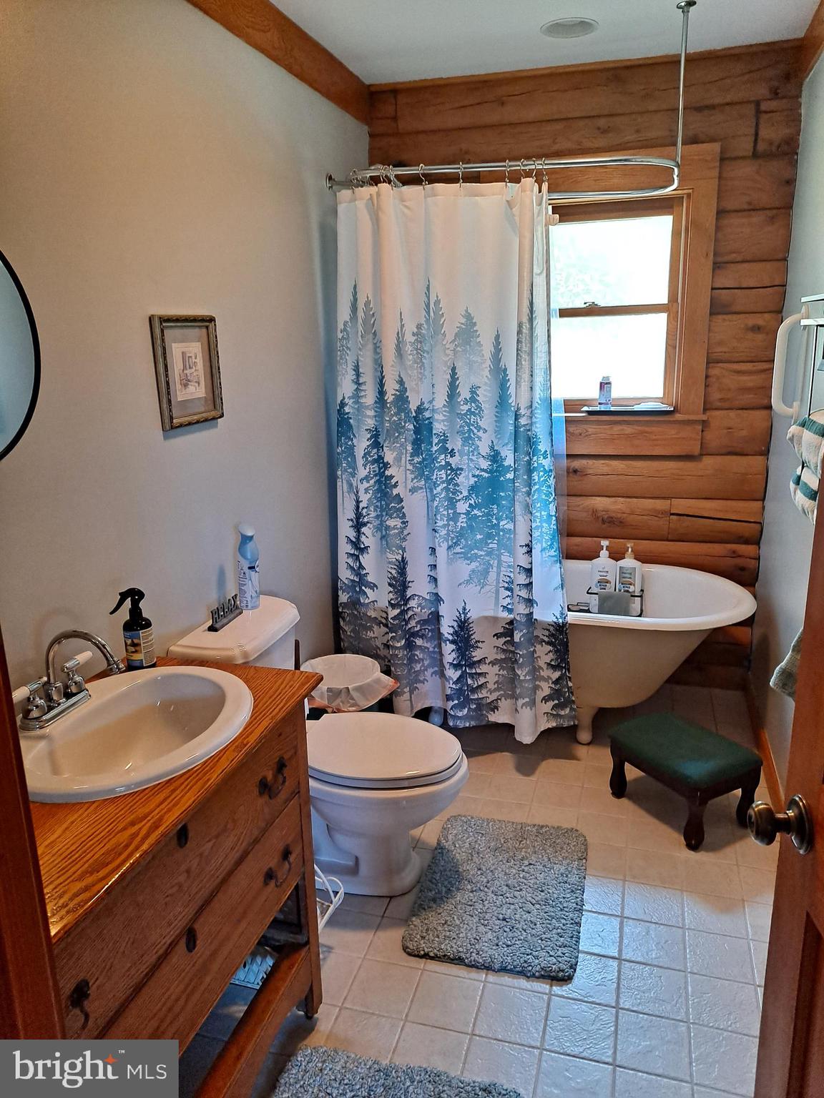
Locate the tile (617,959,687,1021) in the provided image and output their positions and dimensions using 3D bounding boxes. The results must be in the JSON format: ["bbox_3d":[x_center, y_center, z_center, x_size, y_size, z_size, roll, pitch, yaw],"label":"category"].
[{"bbox_3d":[0.562,1.031,1.846,0.149,0.010,0.149,3,15,16],"label":"tile"}]

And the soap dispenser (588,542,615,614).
[{"bbox_3d":[0.686,0.095,2.835,0.091,0.256,0.062,3,15,16],"label":"soap dispenser"}]

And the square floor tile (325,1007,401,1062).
[{"bbox_3d":[-0.111,1.079,1.733,0.149,0.010,0.149,3,15,16],"label":"square floor tile"}]

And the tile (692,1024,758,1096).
[{"bbox_3d":[0.669,1.080,1.668,0.150,0.010,0.150,3,15,16],"label":"tile"}]

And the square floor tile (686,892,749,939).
[{"bbox_3d":[0.795,0.962,2.087,0.149,0.010,0.149,3,15,16],"label":"square floor tile"}]

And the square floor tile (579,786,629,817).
[{"bbox_3d":[0.634,0.839,2.611,0.150,0.010,0.150,3,15,16],"label":"square floor tile"}]

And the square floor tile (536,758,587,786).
[{"bbox_3d":[0.538,0.805,2.844,0.151,0.010,0.151,3,15,16],"label":"square floor tile"}]

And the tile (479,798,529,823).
[{"bbox_3d":[0.295,0.857,2.541,0.149,0.010,0.149,3,15,16],"label":"tile"}]

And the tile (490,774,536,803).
[{"bbox_3d":[0.339,0.825,2.697,0.150,0.010,0.150,3,15,16],"label":"tile"}]

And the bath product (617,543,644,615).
[{"bbox_3d":[0.779,0.103,2.802,0.091,0.252,0.062,3,15,16],"label":"bath product"}]

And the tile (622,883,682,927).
[{"bbox_3d":[0.663,0.976,2.177,0.151,0.010,0.151,3,15,16],"label":"tile"}]

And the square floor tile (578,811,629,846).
[{"bbox_3d":[0.588,0.872,2.455,0.149,0.010,0.149,3,15,16],"label":"square floor tile"}]

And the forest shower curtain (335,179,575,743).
[{"bbox_3d":[0.130,-0.248,2.682,0.857,1.836,0.200,3,15,16],"label":"forest shower curtain"}]

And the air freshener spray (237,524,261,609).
[{"bbox_3d":[-0.479,0.051,2.329,0.064,0.242,0.064,3,15,16],"label":"air freshener spray"}]

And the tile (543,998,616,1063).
[{"bbox_3d":[0.373,1.066,1.754,0.150,0.010,0.150,3,15,16],"label":"tile"}]

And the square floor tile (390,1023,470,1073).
[{"bbox_3d":[0.037,1.109,1.727,0.151,0.010,0.151,3,15,16],"label":"square floor tile"}]

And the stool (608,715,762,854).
[{"bbox_3d":[0.871,0.730,2.565,0.280,0.260,0.380,-9,17,-28],"label":"stool"}]

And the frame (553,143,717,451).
[{"bbox_3d":[0.721,-0.955,3.188,0.886,1.137,0.100,3,15,16],"label":"frame"}]

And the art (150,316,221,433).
[{"bbox_3d":[-0.571,-0.458,2.038,0.028,0.266,0.257,3,15,16],"label":"art"}]

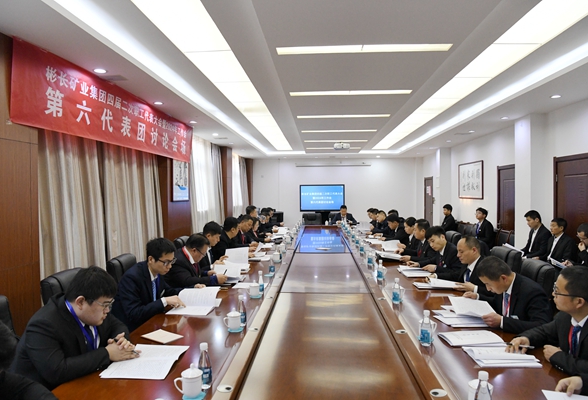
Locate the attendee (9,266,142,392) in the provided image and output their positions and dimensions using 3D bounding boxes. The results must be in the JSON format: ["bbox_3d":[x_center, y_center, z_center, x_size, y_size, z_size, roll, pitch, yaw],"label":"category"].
[{"bbox_3d":[-1.127,0.997,2.220,0.720,1.260,0.640,0,1,8],"label":"attendee"}]

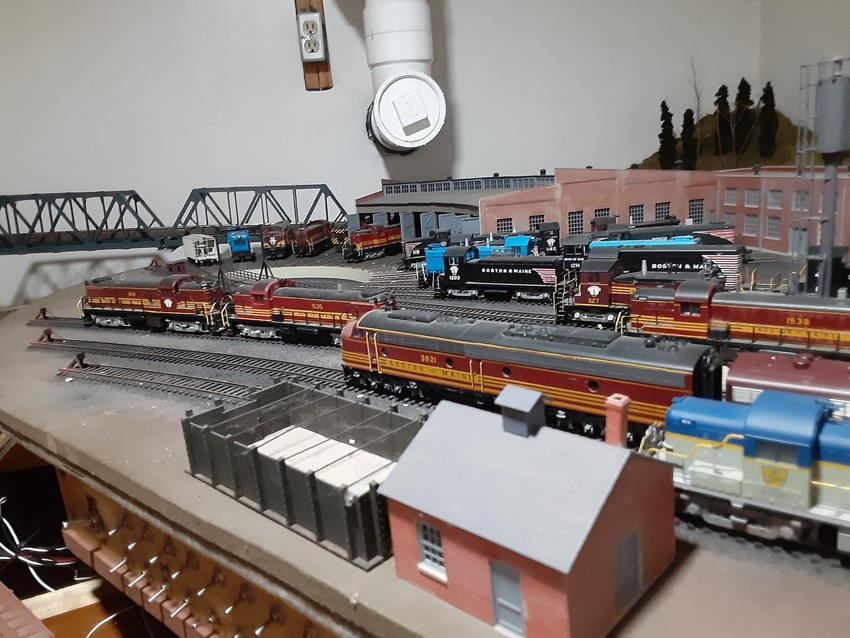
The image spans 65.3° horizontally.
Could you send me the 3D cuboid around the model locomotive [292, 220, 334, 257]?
[{"bbox_3d":[-0.190,-0.148,1.188,0.036,0.052,0.190,-3,13,10],"label":"model locomotive"}]

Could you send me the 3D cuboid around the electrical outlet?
[{"bbox_3d":[-0.256,-0.632,1.490,0.055,0.103,0.028,-6,13,-4],"label":"electrical outlet"}]

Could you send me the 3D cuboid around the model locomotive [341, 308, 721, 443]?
[{"bbox_3d":[0.035,0.023,0.363,0.246,0.052,0.036,7,17,41],"label":"model locomotive"}]

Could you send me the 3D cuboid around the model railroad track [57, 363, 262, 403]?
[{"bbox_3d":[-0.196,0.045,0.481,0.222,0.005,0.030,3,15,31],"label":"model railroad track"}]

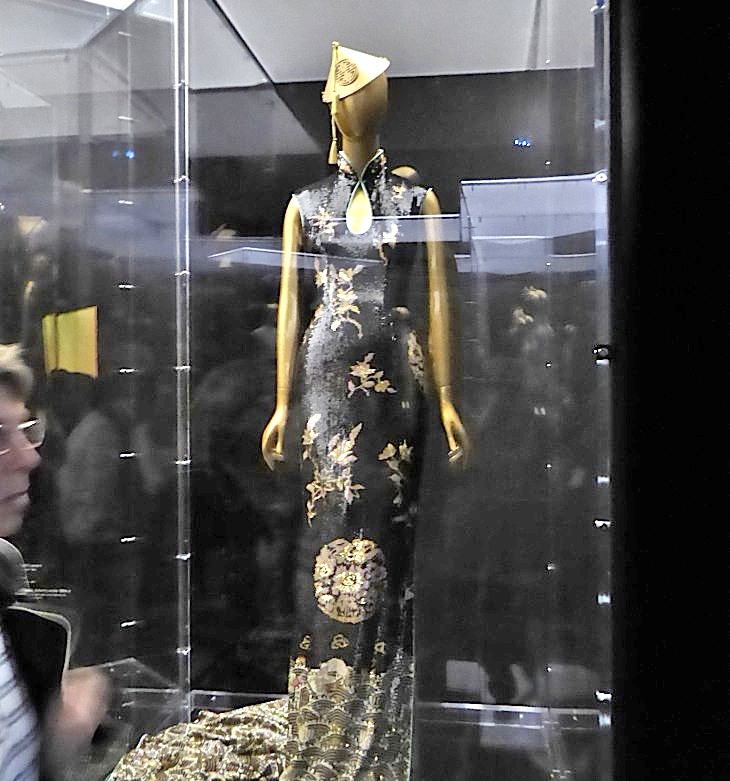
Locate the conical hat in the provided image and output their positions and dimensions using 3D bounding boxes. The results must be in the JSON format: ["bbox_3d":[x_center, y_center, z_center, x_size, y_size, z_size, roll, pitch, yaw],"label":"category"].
[{"bbox_3d":[-0.048,-0.840,2.223,0.198,0.109,0.198,-23,31,18],"label":"conical hat"}]

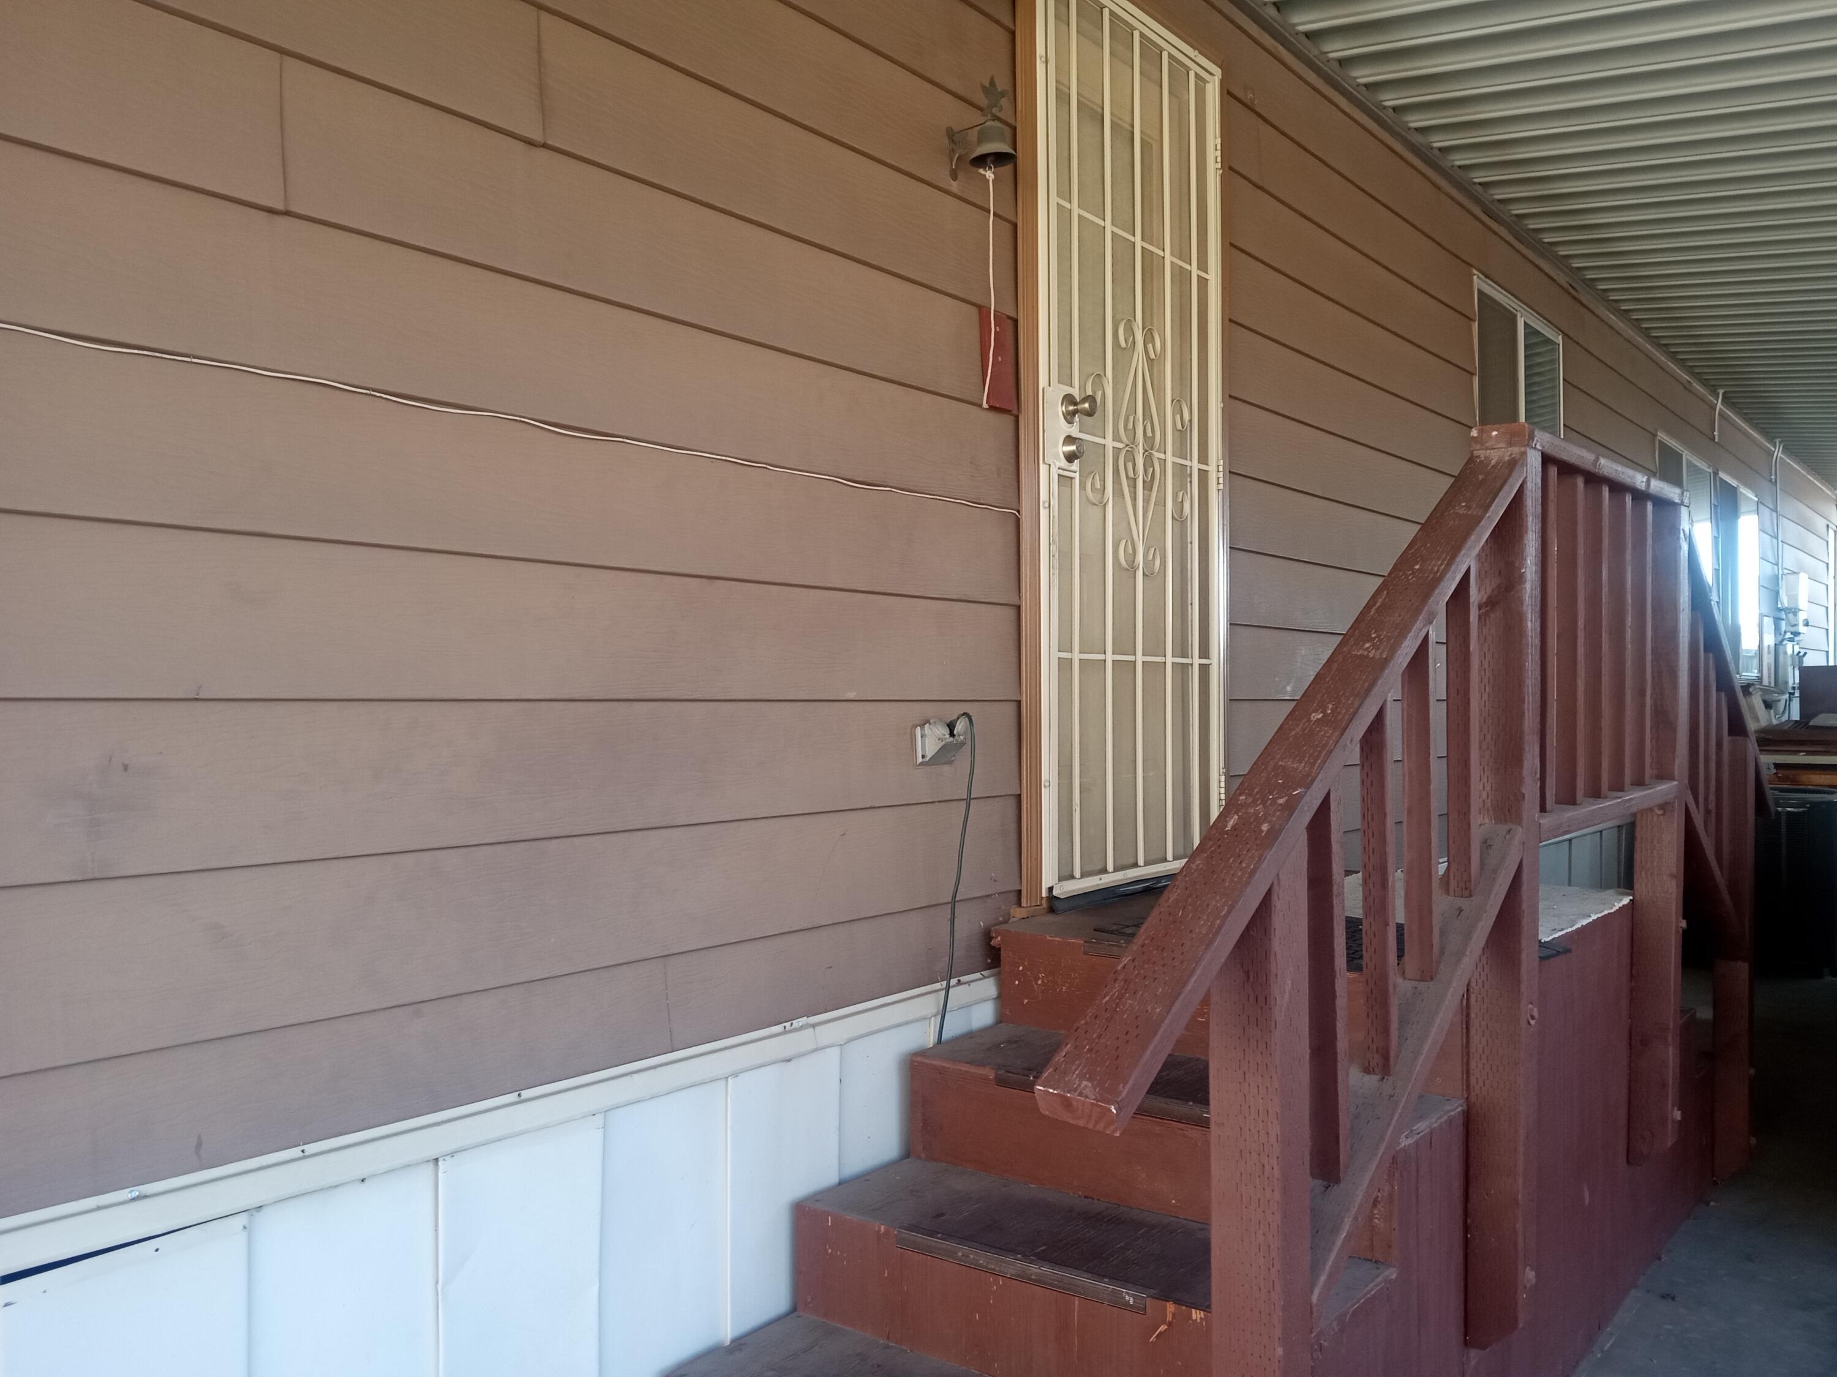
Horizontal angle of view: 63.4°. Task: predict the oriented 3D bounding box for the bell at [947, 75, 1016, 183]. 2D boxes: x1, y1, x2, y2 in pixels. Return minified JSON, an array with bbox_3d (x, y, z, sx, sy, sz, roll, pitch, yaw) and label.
[{"bbox_3d":[0.125,-1.112,2.942,0.142,0.186,0.093,-1,-1,38],"label":"bell"}]

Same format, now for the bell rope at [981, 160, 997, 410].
[{"bbox_3d":[0.141,-0.790,2.926,0.027,0.478,0.022,-1,-1,38],"label":"bell rope"}]

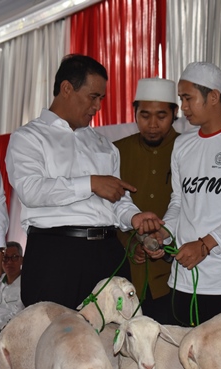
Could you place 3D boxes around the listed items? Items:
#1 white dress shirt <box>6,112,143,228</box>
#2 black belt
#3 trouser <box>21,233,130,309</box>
[{"bbox_3d":[-0.144,-0.055,4.210,0.480,0.470,0.360,3,-5,-35],"label":"white dress shirt"},{"bbox_3d":[-0.139,0.179,4.240,0.340,0.045,0.250,3,-5,-36],"label":"black belt"},{"bbox_3d":[-0.128,0.670,4.220,0.390,1.020,0.280,3,-5,-34],"label":"trouser"}]

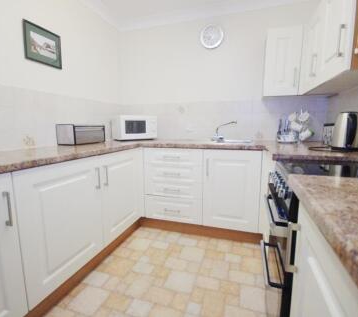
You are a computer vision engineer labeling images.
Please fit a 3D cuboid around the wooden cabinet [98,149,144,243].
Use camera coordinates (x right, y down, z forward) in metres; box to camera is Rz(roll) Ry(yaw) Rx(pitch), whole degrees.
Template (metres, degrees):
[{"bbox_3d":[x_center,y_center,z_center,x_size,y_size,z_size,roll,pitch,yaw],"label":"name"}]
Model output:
[{"bbox_3d":[-0.758,0.277,1.858,0.580,0.720,0.587,3,9,18],"label":"wooden cabinet"}]

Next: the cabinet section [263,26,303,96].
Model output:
[{"bbox_3d":[0.992,-0.889,1.940,0.296,0.598,0.310,2,9,18],"label":"cabinet section"}]

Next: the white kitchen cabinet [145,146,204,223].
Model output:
[{"bbox_3d":[0.030,0.222,2.188,0.599,0.720,0.580,3,9,18],"label":"white kitchen cabinet"}]

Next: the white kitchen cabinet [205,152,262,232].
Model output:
[{"bbox_3d":[0.547,0.246,2.017,0.491,0.720,0.580,3,9,18],"label":"white kitchen cabinet"}]

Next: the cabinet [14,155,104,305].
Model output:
[{"bbox_3d":[-0.942,0.363,1.311,0.580,0.720,0.580,3,9,18],"label":"cabinet"}]

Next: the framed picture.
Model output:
[{"bbox_3d":[-1.110,-0.915,1.631,0.020,0.286,0.317,3,9,18],"label":"framed picture"}]

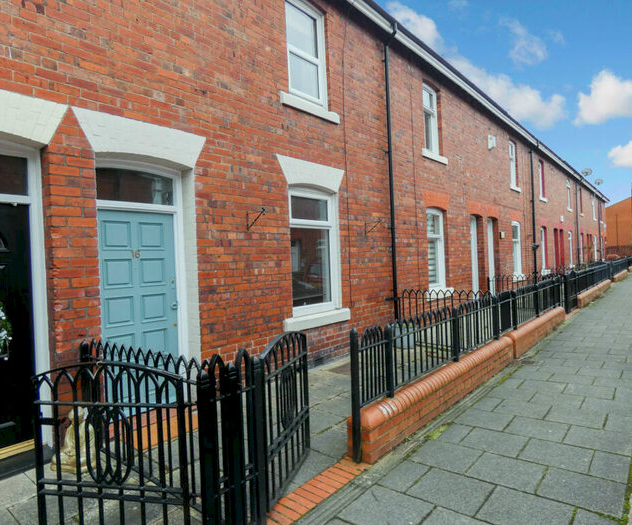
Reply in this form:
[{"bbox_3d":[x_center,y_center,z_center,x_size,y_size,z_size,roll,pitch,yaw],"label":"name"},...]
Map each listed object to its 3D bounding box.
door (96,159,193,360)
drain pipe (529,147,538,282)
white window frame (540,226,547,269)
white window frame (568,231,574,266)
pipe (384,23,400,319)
[{"bbox_3d":[-1.768,0.264,4.053,0.130,2.470,0.969,-2,0,41],"label":"door"},{"bbox_3d":[7.989,-1.531,14.838,0.140,5.365,0.090,-2,0,41],"label":"drain pipe"},{"bbox_3d":[9.230,-0.535,16.527,0.090,1.758,1.018,-2,0,41],"label":"white window frame"},{"bbox_3d":[13.222,-0.694,21.144,0.090,1.758,1.017,-2,0,41],"label":"white window frame"},{"bbox_3d":[1.415,-1.362,7.116,0.260,5.550,0.090,-2,0,41],"label":"pipe"}]

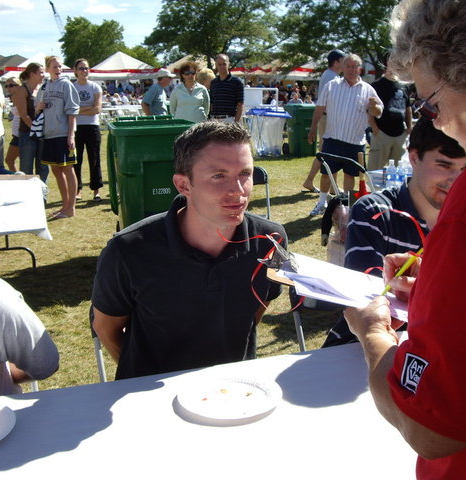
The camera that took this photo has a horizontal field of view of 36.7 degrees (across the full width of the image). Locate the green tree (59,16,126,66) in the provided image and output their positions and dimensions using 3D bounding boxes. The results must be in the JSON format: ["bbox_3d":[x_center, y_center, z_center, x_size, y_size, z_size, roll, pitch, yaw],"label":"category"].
[{"bbox_3d":[-12.506,-16.262,62.987,6.400,8.000,6.200,0,12,0],"label":"green tree"}]

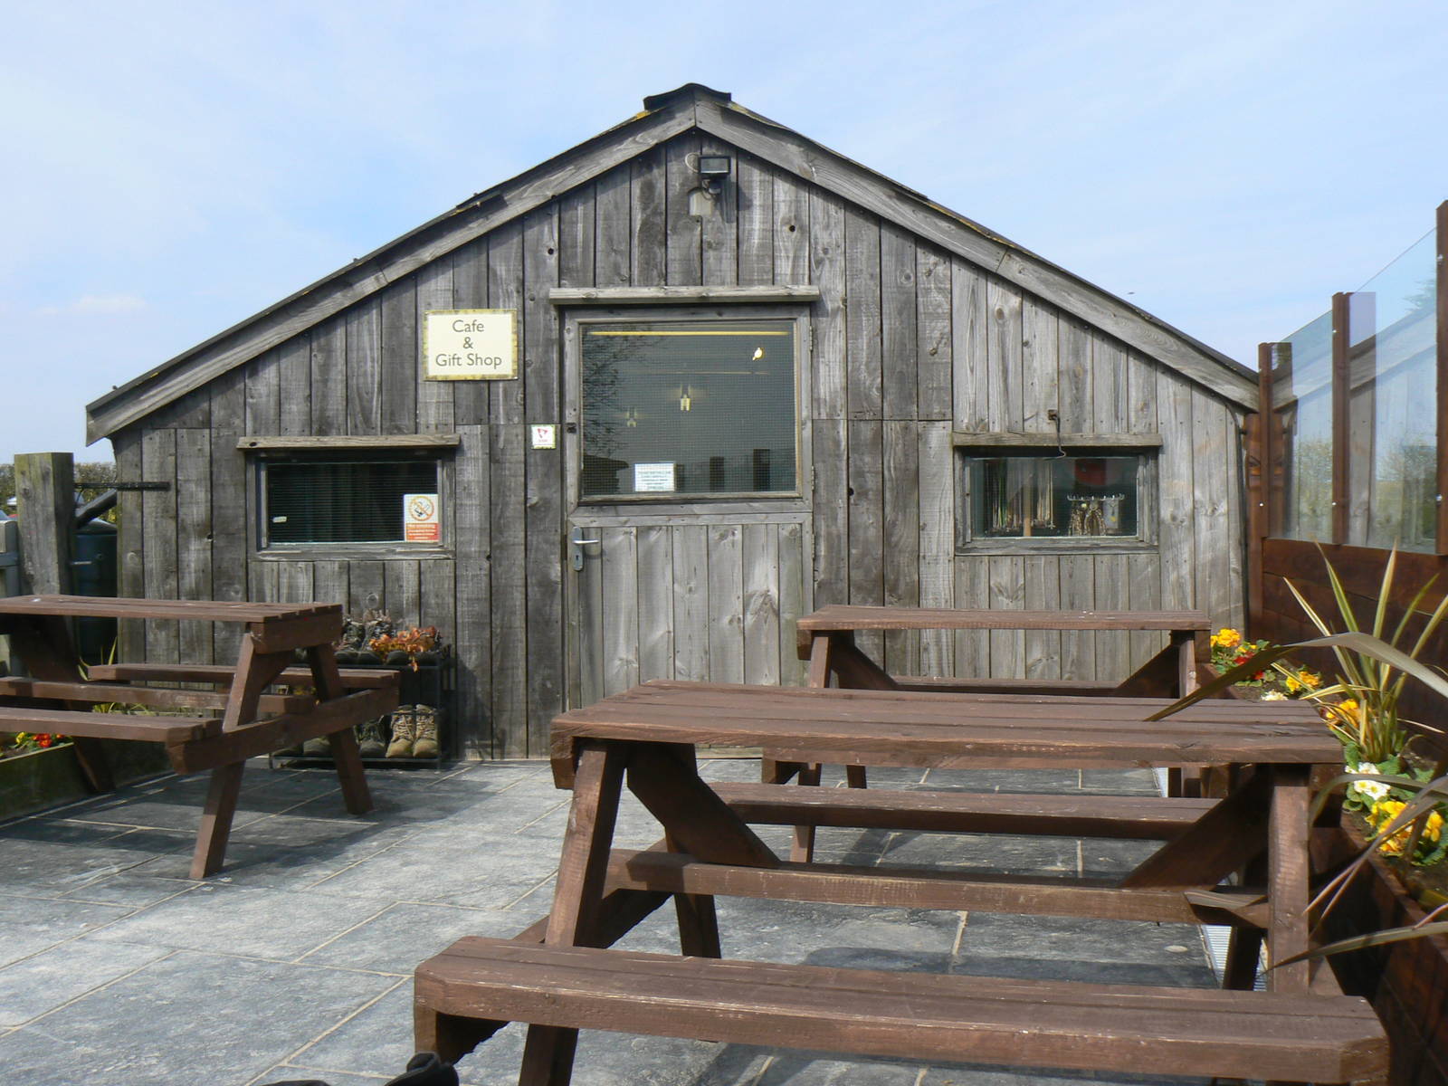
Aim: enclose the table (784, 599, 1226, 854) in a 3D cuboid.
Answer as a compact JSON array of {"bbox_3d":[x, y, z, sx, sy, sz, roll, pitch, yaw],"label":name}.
[{"bbox_3d":[0.872,0.608,4.674,1.239,0.765,1.434,0,2,13],"label":"table"}]

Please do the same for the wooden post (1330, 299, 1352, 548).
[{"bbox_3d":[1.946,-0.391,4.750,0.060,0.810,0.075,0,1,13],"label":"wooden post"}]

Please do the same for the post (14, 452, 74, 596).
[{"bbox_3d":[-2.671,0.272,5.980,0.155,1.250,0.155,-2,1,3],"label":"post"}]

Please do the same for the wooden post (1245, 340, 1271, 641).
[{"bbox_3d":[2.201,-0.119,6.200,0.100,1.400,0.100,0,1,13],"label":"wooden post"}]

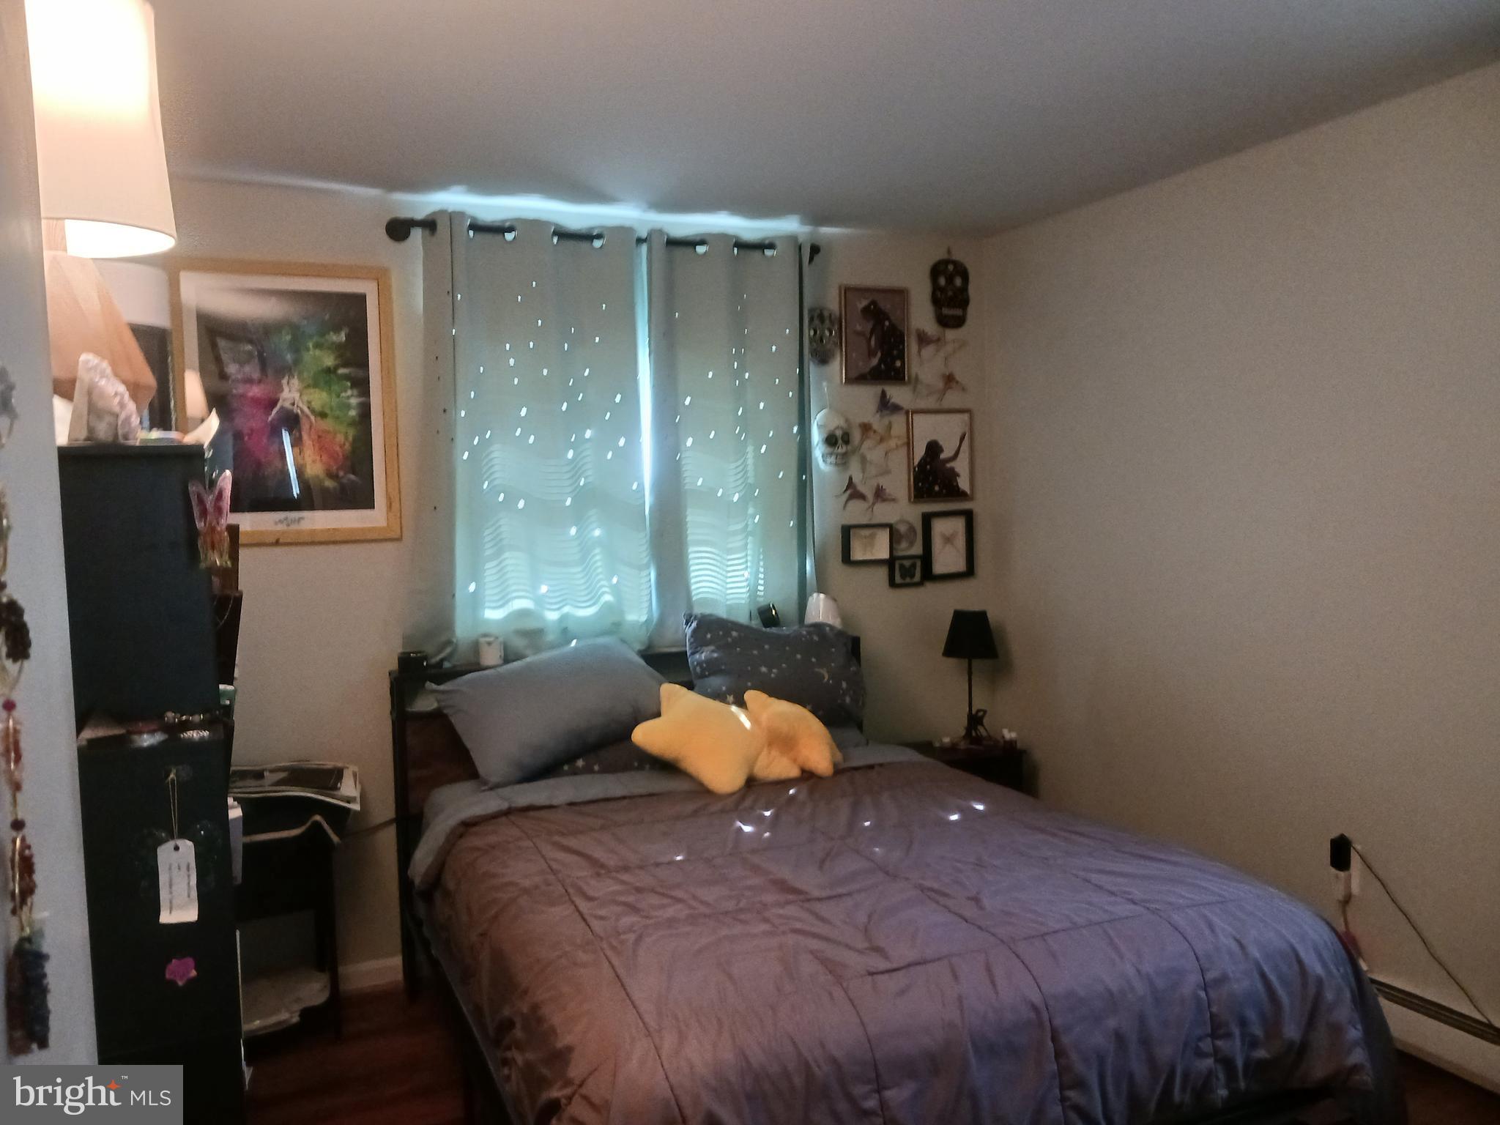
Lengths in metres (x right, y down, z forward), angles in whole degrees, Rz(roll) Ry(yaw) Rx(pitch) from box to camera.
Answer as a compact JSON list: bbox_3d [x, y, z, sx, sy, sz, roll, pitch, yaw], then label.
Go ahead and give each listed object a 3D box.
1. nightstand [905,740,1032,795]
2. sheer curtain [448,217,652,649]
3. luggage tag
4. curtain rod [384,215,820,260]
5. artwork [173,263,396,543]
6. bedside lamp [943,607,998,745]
[{"bbox_3d":[0.652,0.893,3.944,0.395,0.549,0.385,-3,4,-24],"label":"nightstand"},{"bbox_3d":[-0.574,-0.355,3.487,0.590,1.285,0.103,-3,4,-24],"label":"sheer curtain"},{"bbox_3d":[-0.986,0.488,2.009,0.062,0.269,0.011,-3,4,-24],"label":"luggage tag"},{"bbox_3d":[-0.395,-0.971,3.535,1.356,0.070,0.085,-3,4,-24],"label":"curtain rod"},{"bbox_3d":[-1.281,-0.441,3.247,0.579,0.774,0.023,-3,4,-24],"label":"artwork"},{"bbox_3d":[0.744,0.390,3.951,0.221,0.461,0.221,-1,4,0],"label":"bedside lamp"}]

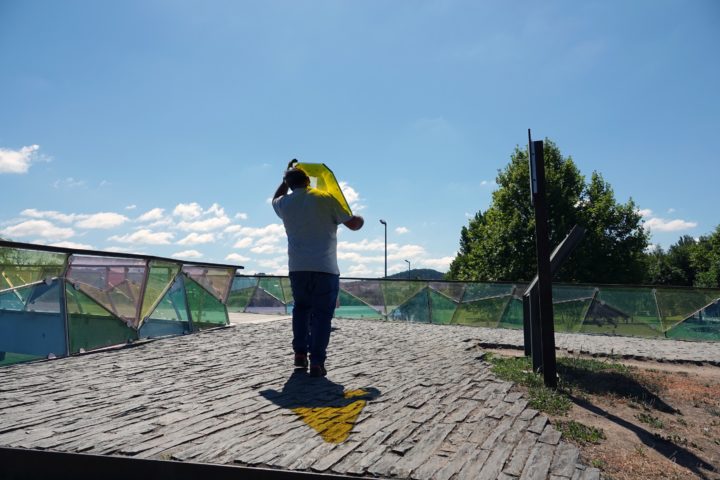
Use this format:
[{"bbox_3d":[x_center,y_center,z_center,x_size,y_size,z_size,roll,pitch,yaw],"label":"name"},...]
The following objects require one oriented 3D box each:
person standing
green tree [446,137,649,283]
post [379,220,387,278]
[{"bbox_3d":[-0.353,0.208,4.115,0.760,1.815,0.620,0,-7,2],"label":"person standing"},{"bbox_3d":[12.866,-0.787,32.762,12.500,12.004,10.500,-3,-8,22],"label":"green tree"},{"bbox_3d":[1.463,1.706,29.876,0.450,5.917,0.160,0,-7,0],"label":"post"}]

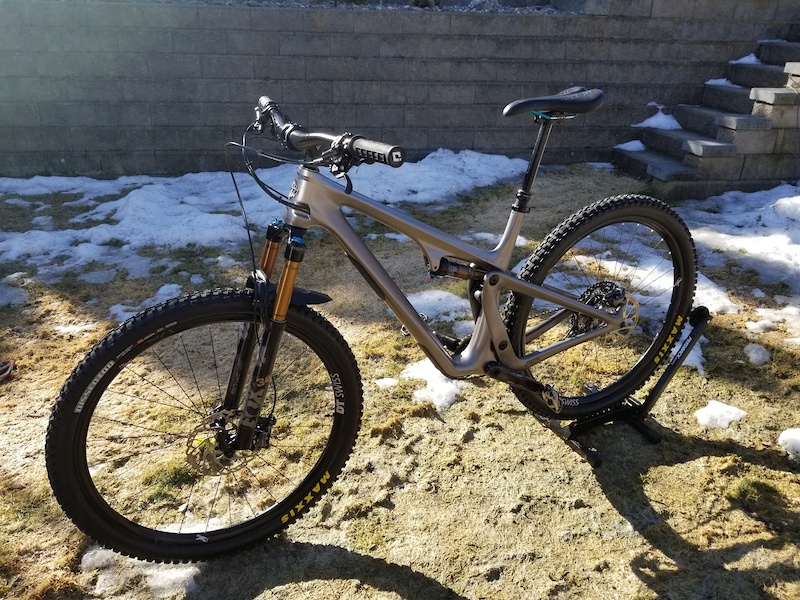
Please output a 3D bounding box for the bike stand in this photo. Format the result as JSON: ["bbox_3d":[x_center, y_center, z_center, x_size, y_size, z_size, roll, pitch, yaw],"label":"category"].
[{"bbox_3d":[0.793,0.241,2.036,0.597,0.375,0.335,-13,26,-21],"label":"bike stand"}]

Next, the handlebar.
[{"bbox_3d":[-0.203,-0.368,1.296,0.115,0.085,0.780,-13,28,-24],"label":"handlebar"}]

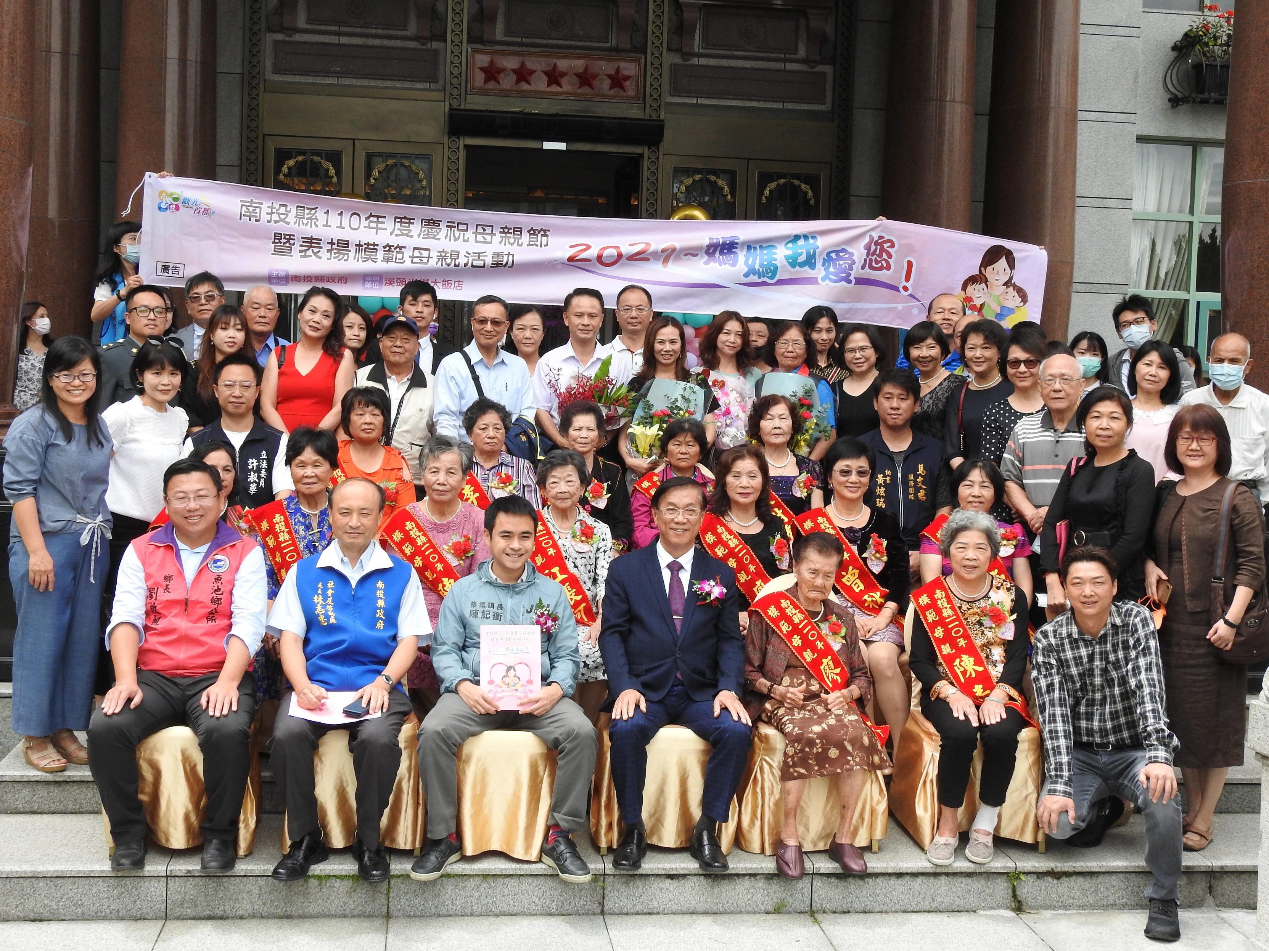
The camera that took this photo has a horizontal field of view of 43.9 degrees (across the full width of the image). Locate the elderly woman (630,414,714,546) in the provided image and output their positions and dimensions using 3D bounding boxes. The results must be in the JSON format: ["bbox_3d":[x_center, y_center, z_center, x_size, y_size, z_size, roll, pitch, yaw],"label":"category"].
[{"bbox_3d":[0.182,0.322,7.059,0.430,1.164,0.680,2,3,-3],"label":"elderly woman"}]

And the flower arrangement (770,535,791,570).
[{"bbox_3d":[0.606,0.319,6.552,0.085,0.150,0.060,1,3,-6],"label":"flower arrangement"}]

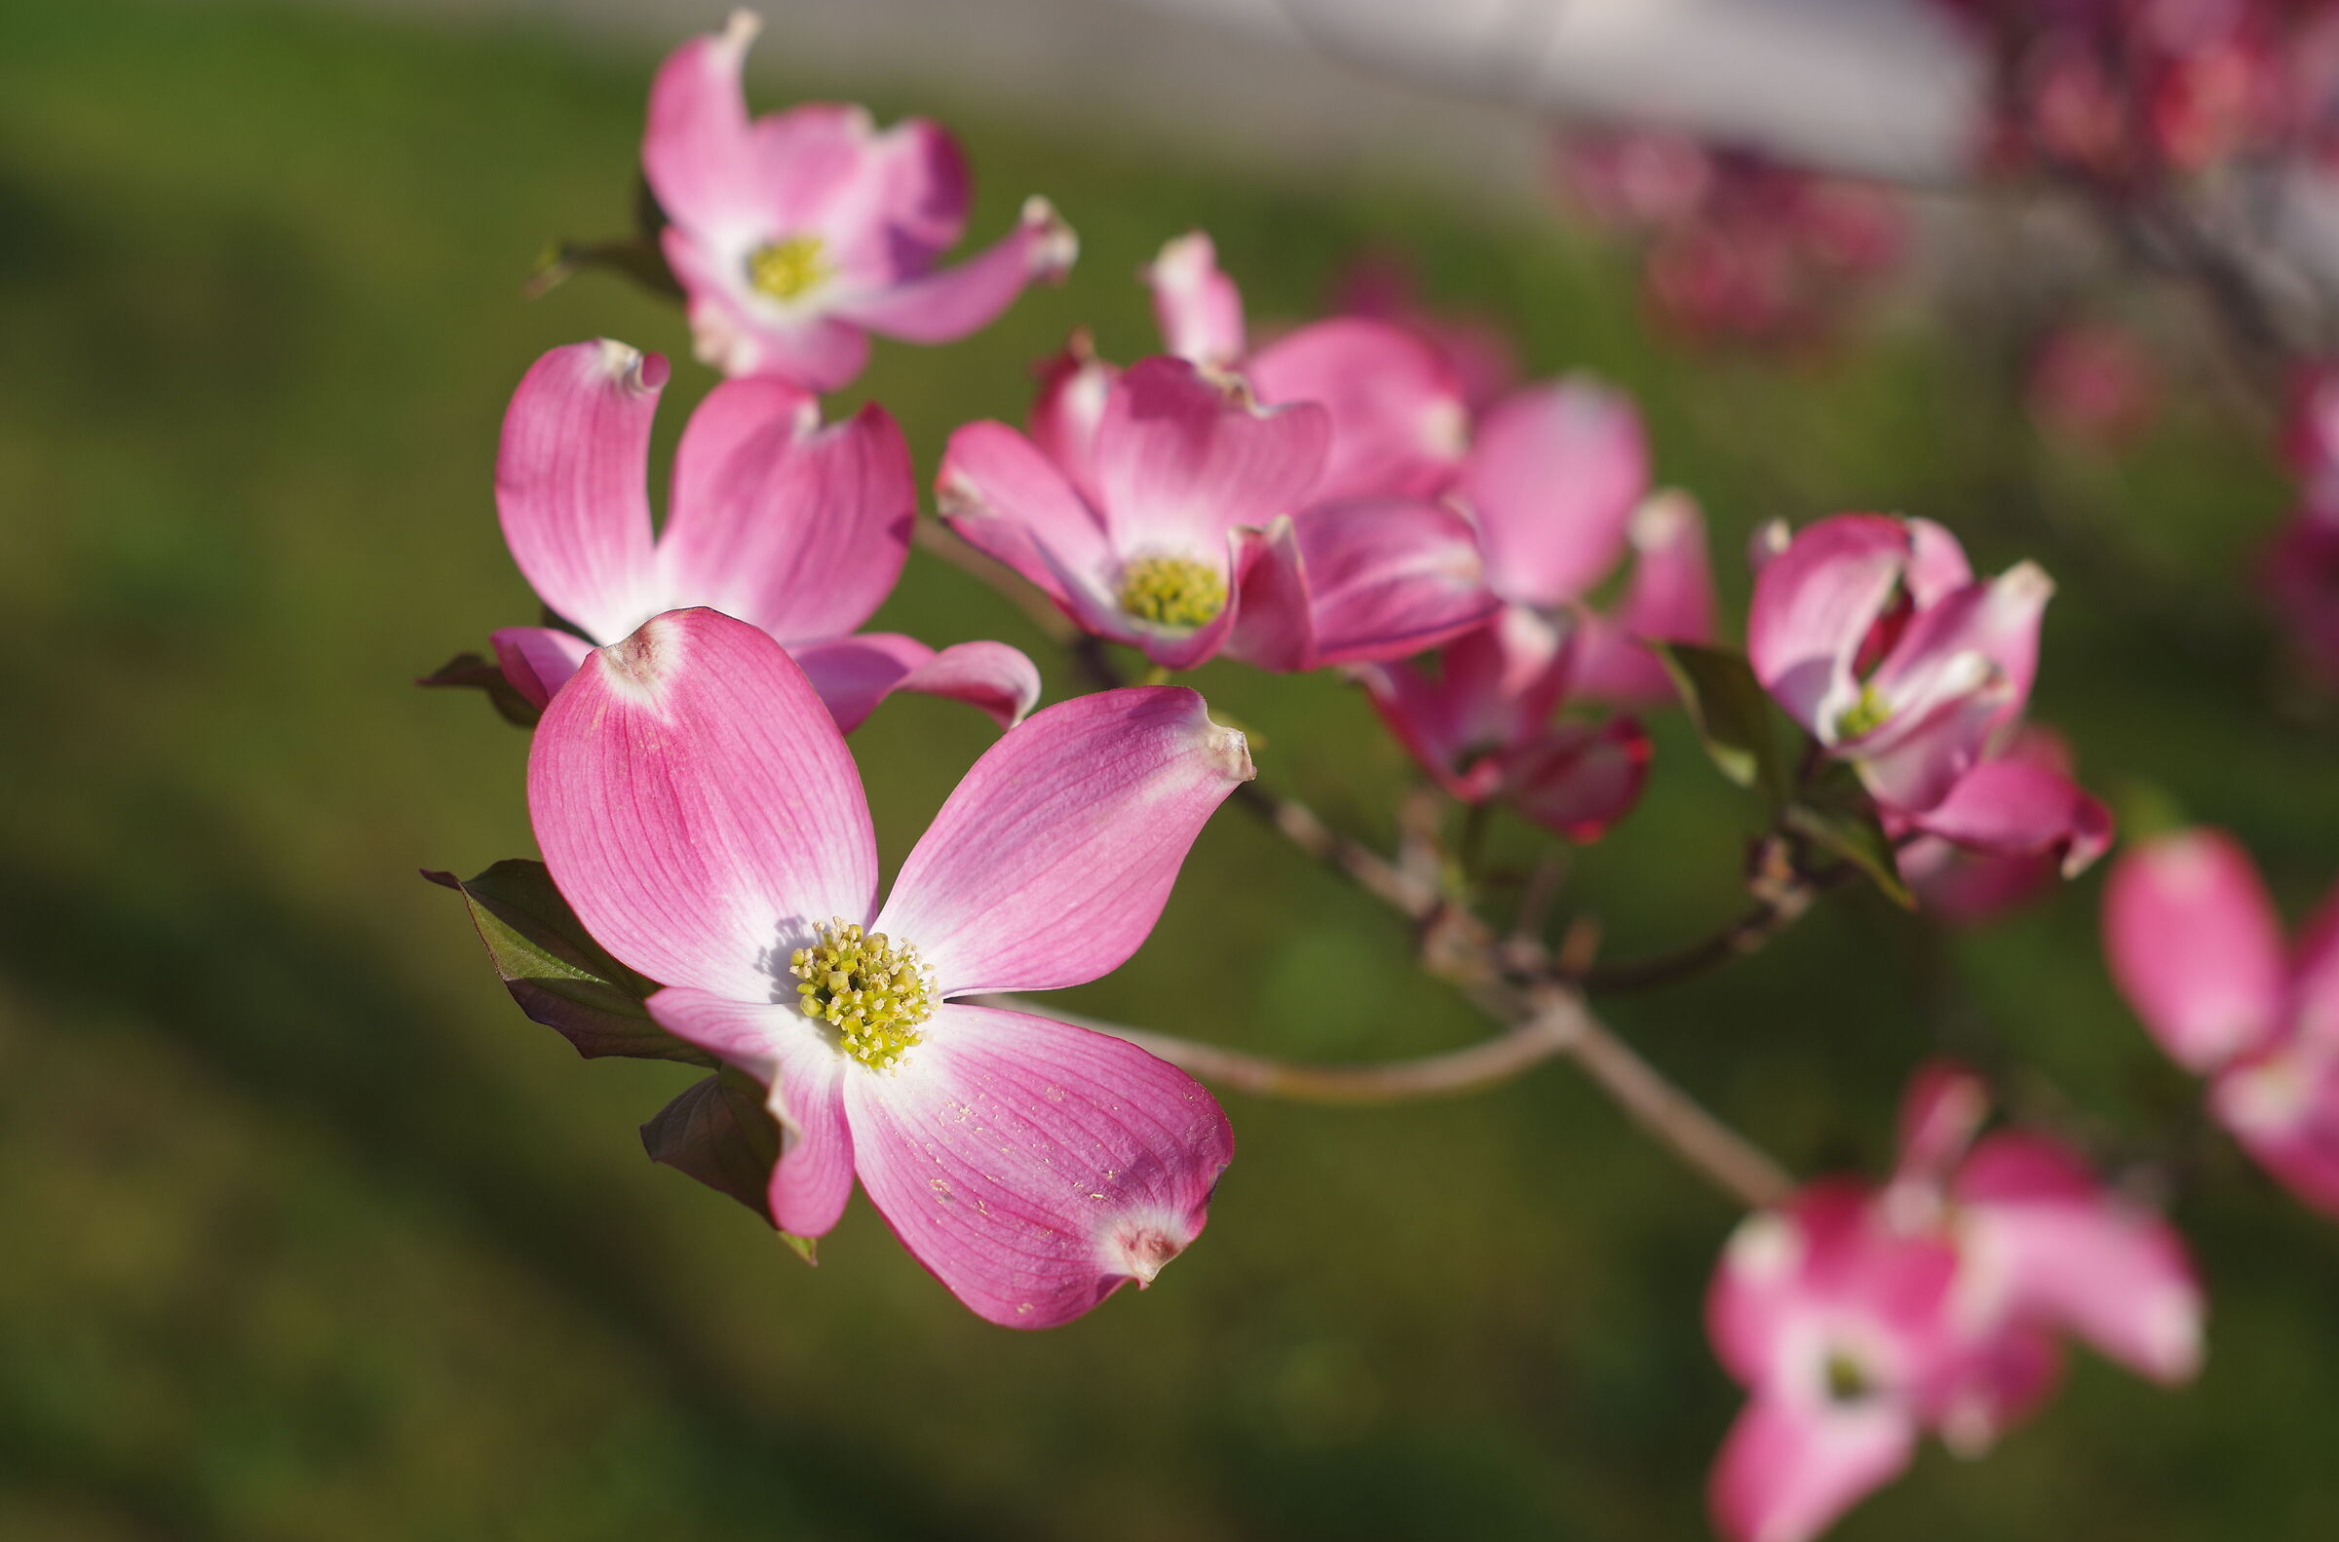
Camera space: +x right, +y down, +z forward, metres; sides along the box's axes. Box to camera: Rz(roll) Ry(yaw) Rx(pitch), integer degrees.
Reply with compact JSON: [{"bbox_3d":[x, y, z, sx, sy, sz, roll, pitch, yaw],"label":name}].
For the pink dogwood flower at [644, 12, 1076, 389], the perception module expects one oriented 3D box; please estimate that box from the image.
[{"bbox_3d":[-0.042,-0.076,0.650,0.057,0.030,0.048,-6,57,-14],"label":"pink dogwood flower"}]

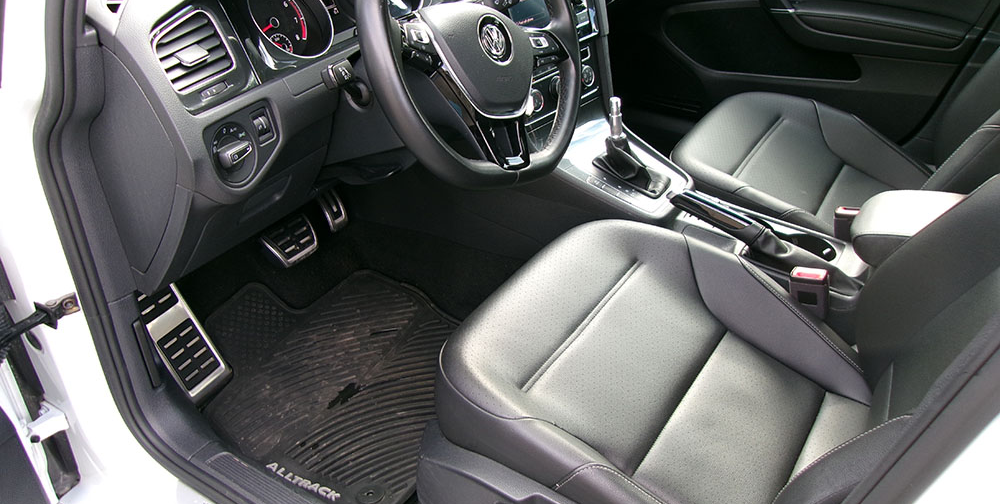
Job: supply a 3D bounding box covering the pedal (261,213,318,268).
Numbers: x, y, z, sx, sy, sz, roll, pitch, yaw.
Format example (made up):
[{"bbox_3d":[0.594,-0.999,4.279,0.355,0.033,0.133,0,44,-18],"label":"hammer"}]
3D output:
[{"bbox_3d":[-0.403,-0.027,1.490,0.030,0.085,0.100,-16,17,45],"label":"pedal"}]

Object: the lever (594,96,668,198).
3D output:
[{"bbox_3d":[0.221,-0.186,1.328,0.118,0.153,0.078,18,38,31],"label":"lever"}]

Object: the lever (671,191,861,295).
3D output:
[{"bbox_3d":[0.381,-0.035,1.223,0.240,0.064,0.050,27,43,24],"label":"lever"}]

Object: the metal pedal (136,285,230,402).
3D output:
[{"bbox_3d":[-0.575,0.157,1.383,0.045,0.235,0.083,-13,21,40],"label":"metal pedal"}]

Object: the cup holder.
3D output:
[{"bbox_3d":[0.503,0.007,1.280,0.082,0.058,0.080,18,38,31],"label":"cup holder"}]

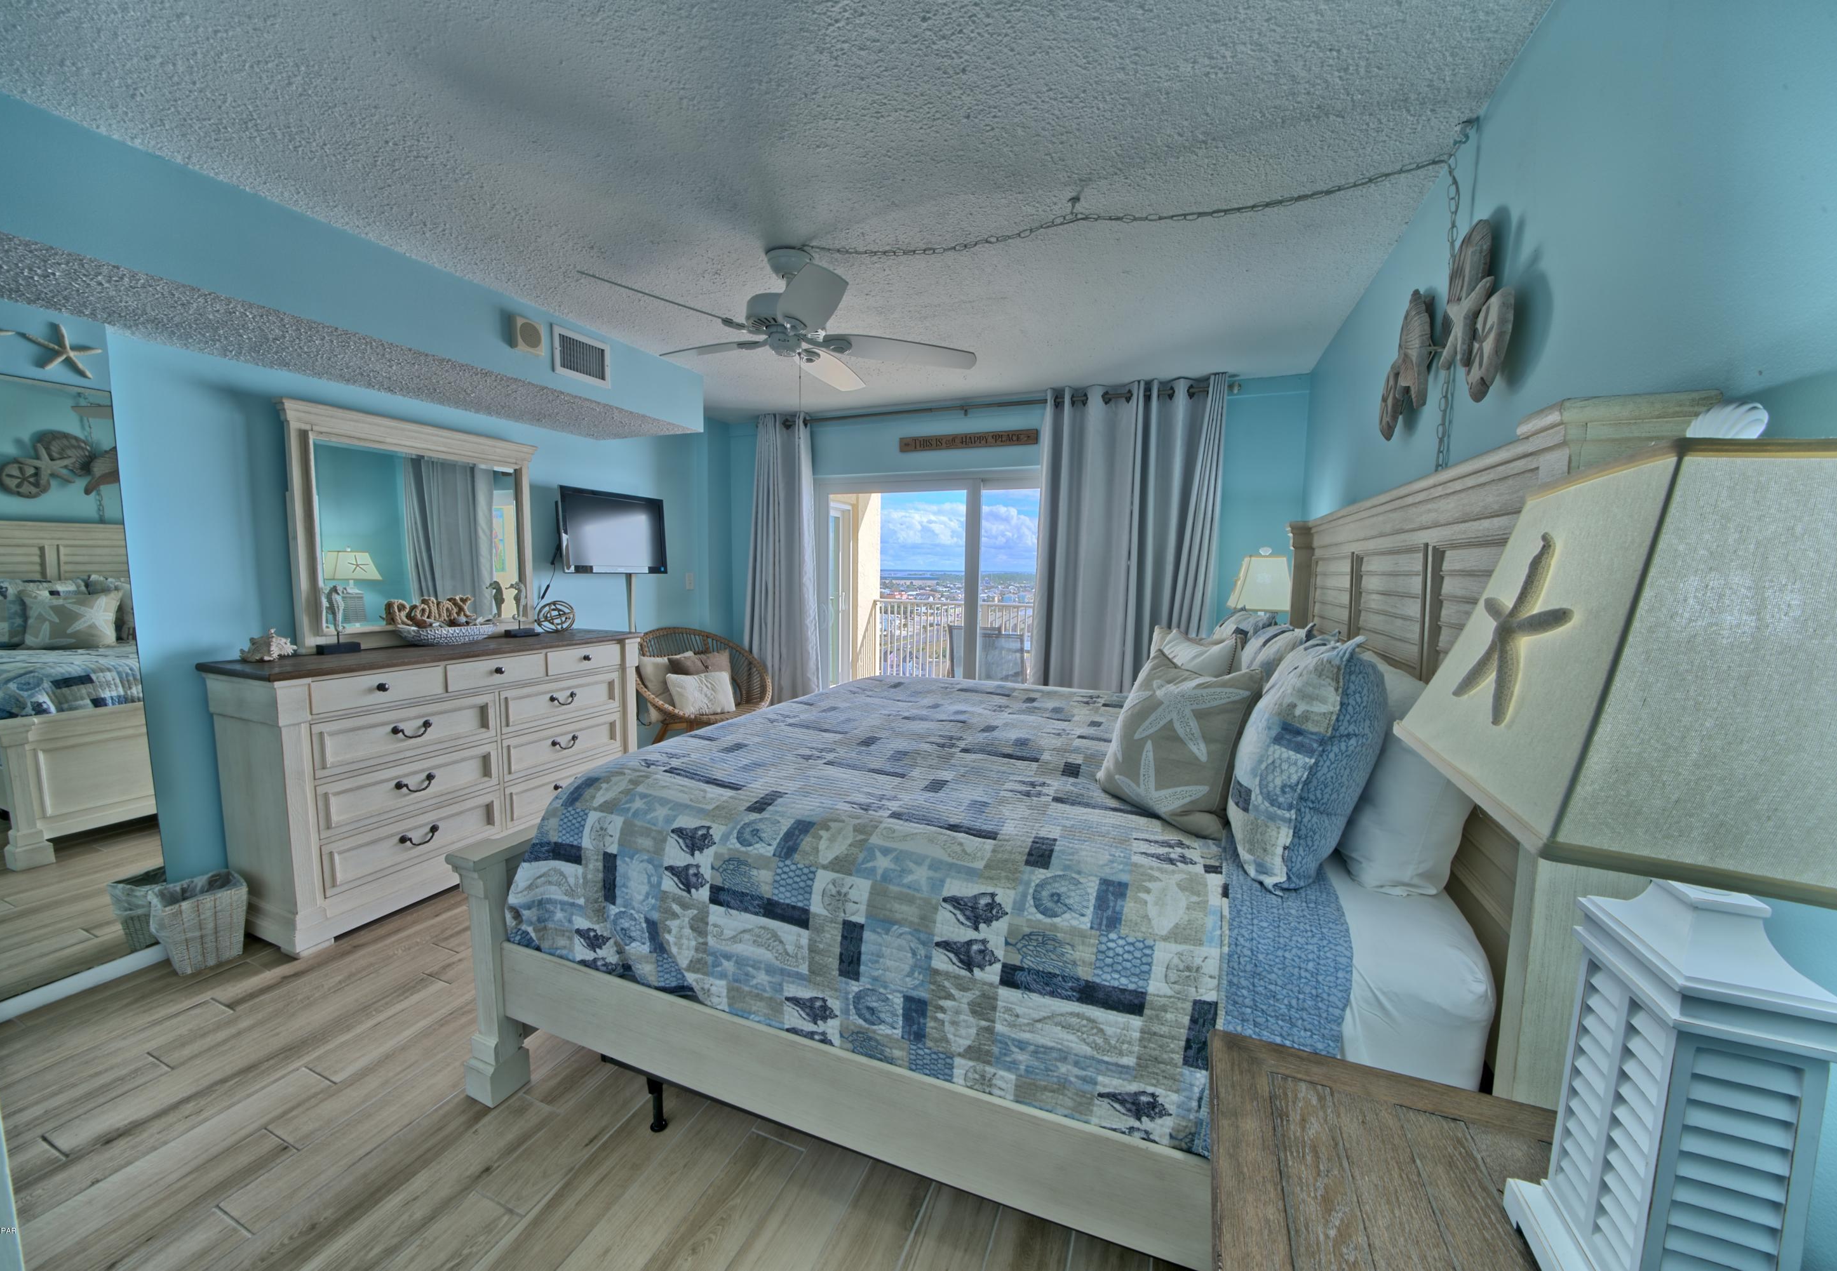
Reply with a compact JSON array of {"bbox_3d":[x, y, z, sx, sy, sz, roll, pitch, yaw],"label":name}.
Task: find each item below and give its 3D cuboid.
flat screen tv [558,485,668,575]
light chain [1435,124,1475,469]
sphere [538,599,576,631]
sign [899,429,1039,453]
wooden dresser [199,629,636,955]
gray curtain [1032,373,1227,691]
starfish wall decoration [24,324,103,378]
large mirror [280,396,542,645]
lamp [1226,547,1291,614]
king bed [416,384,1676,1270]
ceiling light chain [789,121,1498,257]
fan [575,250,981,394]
[{"bbox_3d":[-1.861,-0.625,3.886,0.080,0.475,0.765,3,6,22],"label":"flat screen tv"},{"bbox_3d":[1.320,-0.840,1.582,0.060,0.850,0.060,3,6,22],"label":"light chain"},{"bbox_3d":[-1.982,-0.110,3.480,0.180,0.180,0.180,3,6,22],"label":"sphere"},{"bbox_3d":[0.314,-1.275,4.173,0.955,0.103,0.025,3,6,22],"label":"sign"},{"bbox_3d":[-2.103,0.558,3.016,0.473,1.017,1.586,3,6,22],"label":"wooden dresser"},{"bbox_3d":[1.232,-0.261,3.863,1.050,2.480,0.160,3,6,22],"label":"gray curtain"},{"bbox_3d":[-2.661,-0.892,1.984,0.025,0.151,0.151,3,6,22],"label":"starfish wall decoration"},{"bbox_3d":[-2.266,-0.464,2.994,0.070,0.997,1.037,3,6,22],"label":"large mirror"},{"bbox_3d":[1.684,-0.051,3.130,0.272,0.755,0.373,3,6,22],"label":"lamp"},{"bbox_3d":[0.227,0.379,2.161,2.260,1.606,2.080,3,6,22],"label":"king bed"},{"bbox_3d":[0.496,-1.265,1.914,1.900,0.130,0.060,3,6,22],"label":"ceiling light chain"},{"bbox_3d":[-0.452,-1.138,2.192,1.289,0.342,1.289,3,6,22],"label":"fan"}]

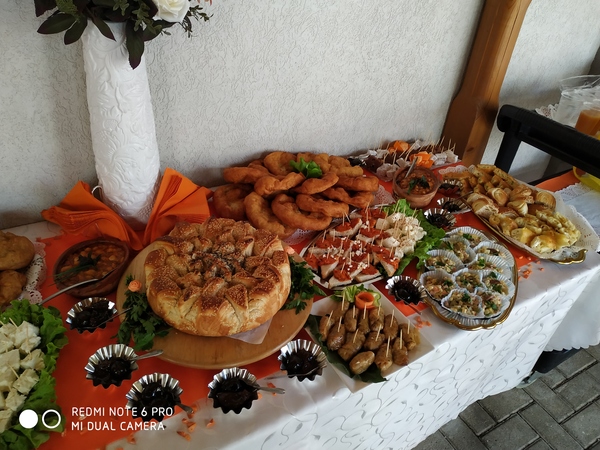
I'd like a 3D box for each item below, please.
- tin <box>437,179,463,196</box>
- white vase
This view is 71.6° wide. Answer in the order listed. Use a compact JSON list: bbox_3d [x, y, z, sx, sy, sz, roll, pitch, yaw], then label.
[{"bbox_3d":[0.468,-0.111,1.319,0.090,0.028,0.090,2,36,-2],"label":"tin"},{"bbox_3d":[-0.372,-0.192,0.875,0.130,0.437,0.130,-14,40,-27],"label":"white vase"}]

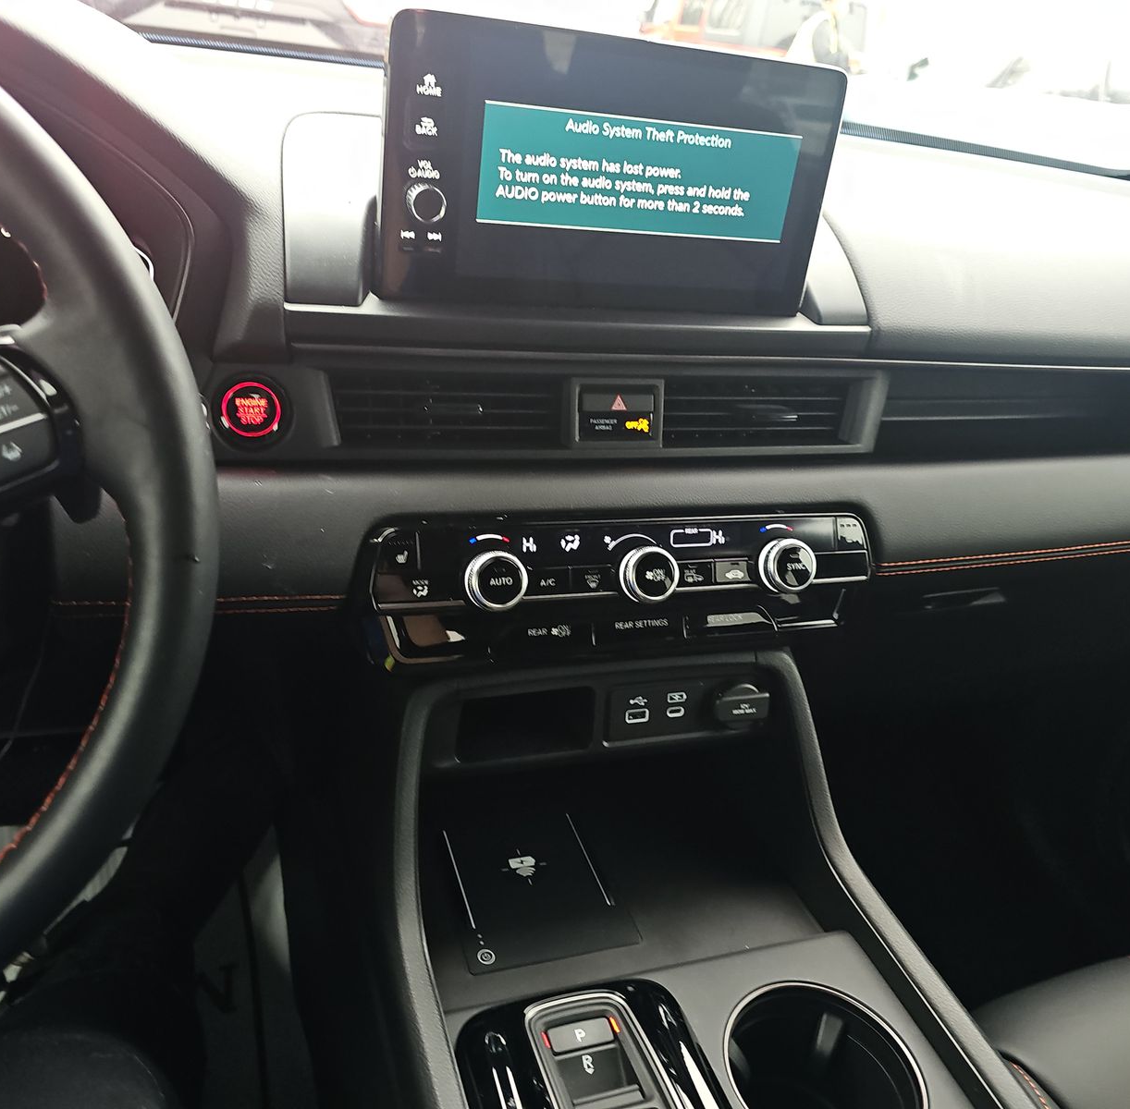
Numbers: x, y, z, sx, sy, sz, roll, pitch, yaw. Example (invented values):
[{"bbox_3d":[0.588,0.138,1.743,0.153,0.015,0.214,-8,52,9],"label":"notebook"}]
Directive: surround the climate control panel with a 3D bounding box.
[{"bbox_3d":[0.032,0.017,0.524,0.277,0.065,0.035,-3,0,-19],"label":"climate control panel"}]

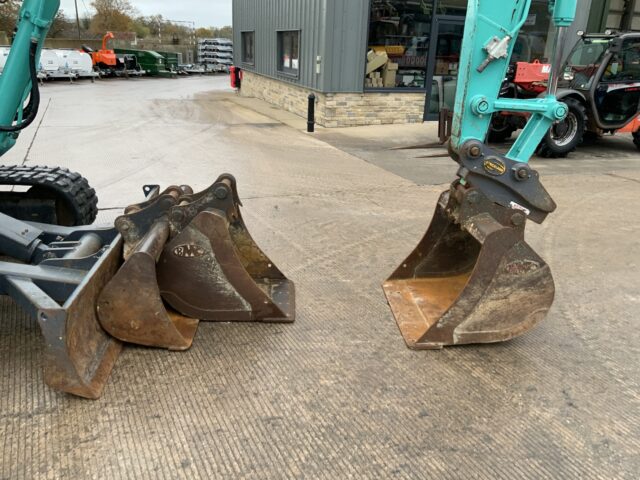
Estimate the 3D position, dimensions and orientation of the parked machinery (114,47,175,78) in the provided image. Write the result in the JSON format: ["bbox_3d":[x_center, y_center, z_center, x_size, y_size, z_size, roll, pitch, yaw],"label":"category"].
[{"bbox_3d":[-10.326,-10.637,32.365,3.600,1.500,1.500,7,21,13],"label":"parked machinery"}]

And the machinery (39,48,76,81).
[{"bbox_3d":[-13.168,-8.433,26.026,2.800,1.520,1.400,9,21,17],"label":"machinery"}]

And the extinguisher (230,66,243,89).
[{"bbox_3d":[-3.020,-5.900,19.400,0.380,0.760,0.350,-5,21,-20],"label":"extinguisher"}]

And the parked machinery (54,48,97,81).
[{"bbox_3d":[-12.500,-8.871,27.293,2.800,1.520,1.400,9,21,17],"label":"parked machinery"}]

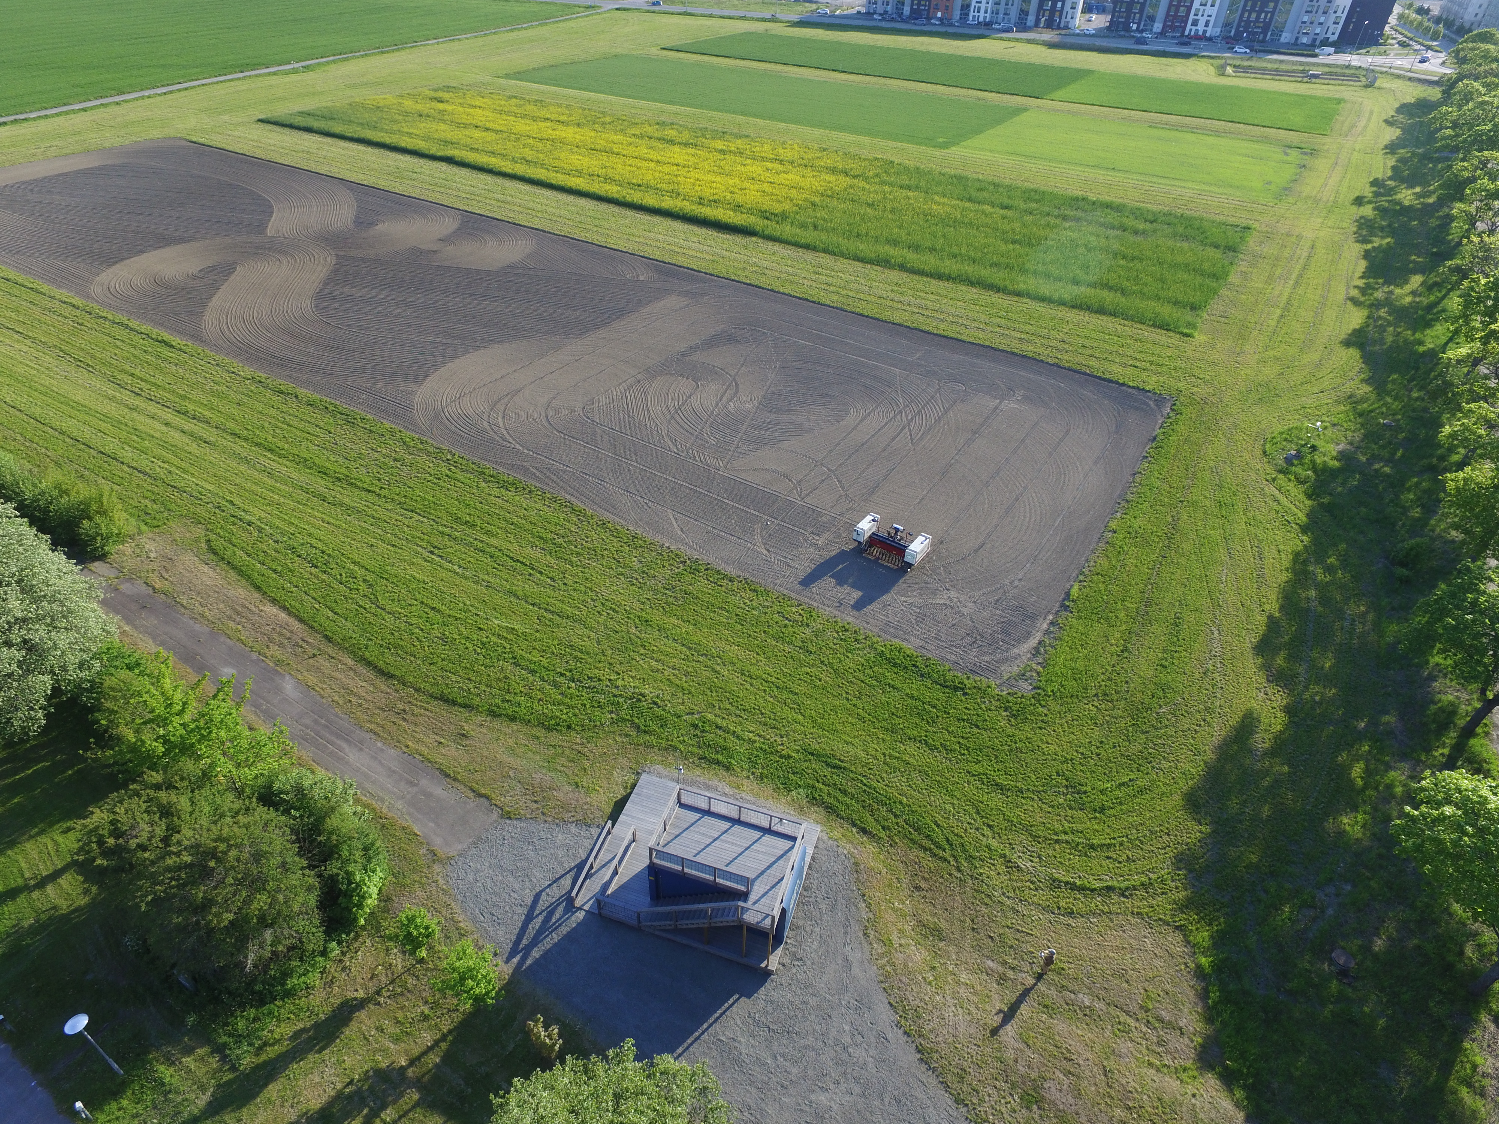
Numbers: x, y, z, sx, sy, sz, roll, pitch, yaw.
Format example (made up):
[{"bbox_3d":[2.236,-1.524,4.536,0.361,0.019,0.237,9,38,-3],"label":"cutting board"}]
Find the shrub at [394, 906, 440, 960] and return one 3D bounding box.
[{"bbox_3d":[-13.267,14.923,34.419,1.750,3.400,1.750,1,37,0],"label":"shrub"}]

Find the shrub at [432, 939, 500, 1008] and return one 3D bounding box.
[{"bbox_3d":[-10.812,15.960,32.977,2.500,3.600,2.500,1,37,0],"label":"shrub"}]

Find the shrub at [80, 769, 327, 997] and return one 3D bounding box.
[{"bbox_3d":[-21.582,12.438,34.258,8.800,7.200,8.800,1,37,0],"label":"shrub"}]

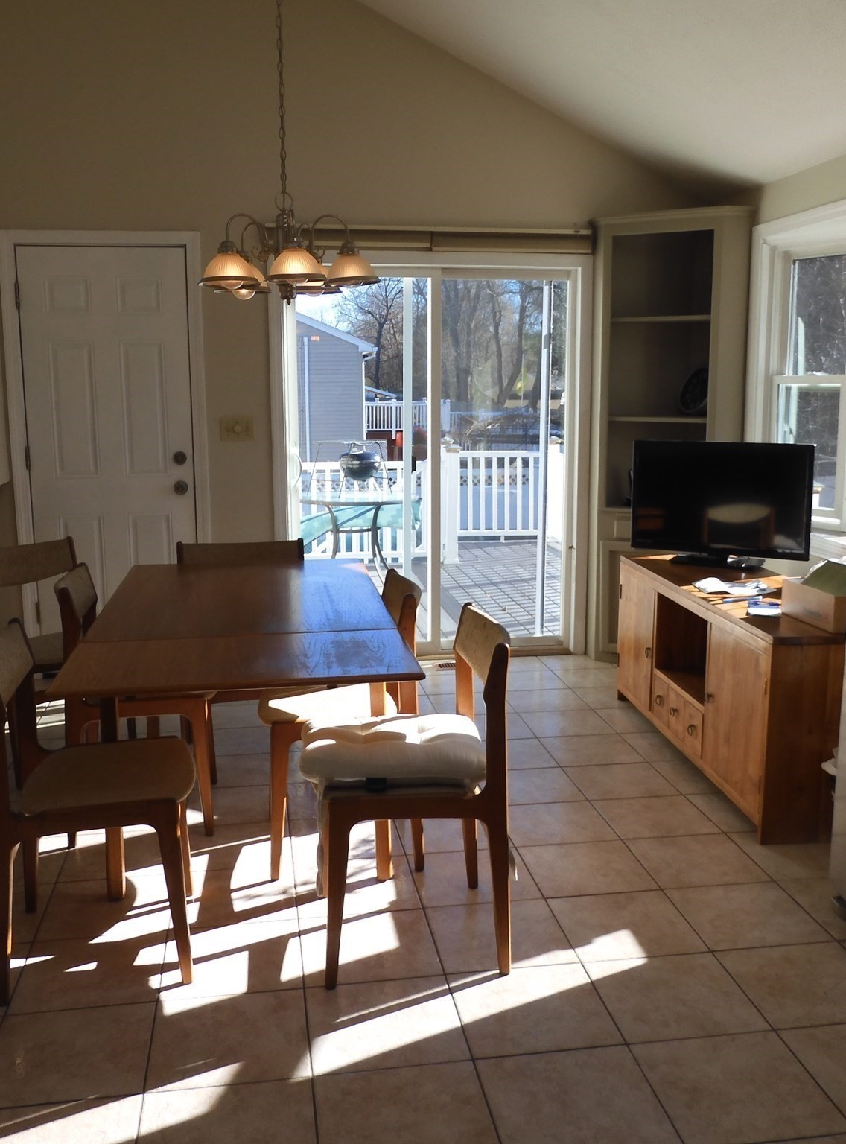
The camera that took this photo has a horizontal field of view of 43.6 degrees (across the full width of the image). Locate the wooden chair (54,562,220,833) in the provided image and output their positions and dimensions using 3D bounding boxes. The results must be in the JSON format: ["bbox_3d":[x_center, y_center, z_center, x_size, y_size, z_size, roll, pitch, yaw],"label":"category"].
[{"bbox_3d":[-0.916,0.406,3.474,0.480,0.810,0.485,-2,10,-11],"label":"wooden chair"}]

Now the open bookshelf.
[{"bbox_3d":[1.260,-0.637,5.362,0.759,2.225,0.476,7,13,35],"label":"open bookshelf"}]

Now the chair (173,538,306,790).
[{"bbox_3d":[-0.687,0.312,4.051,0.485,0.831,0.505,-2,10,-9],"label":"chair"}]

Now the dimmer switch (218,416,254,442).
[{"bbox_3d":[-0.911,-0.697,5.168,0.162,0.114,0.020,-2,10,-9],"label":"dimmer switch"}]

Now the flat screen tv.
[{"bbox_3d":[1.235,-0.280,4.413,0.742,0.514,0.190,6,12,29],"label":"flat screen tv"}]

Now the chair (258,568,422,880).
[{"bbox_3d":[-0.256,0.448,3.287,0.505,0.831,0.485,-1,10,-7],"label":"chair"}]

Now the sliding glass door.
[{"bbox_3d":[0.061,-0.547,5.415,1.477,2.015,0.110,-2,10,-9],"label":"sliding glass door"}]

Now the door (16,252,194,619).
[{"bbox_3d":[-1.498,-0.519,5.136,0.771,2.032,0.060,-2,10,-9],"label":"door"}]

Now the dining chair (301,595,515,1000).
[{"bbox_3d":[-0.045,0.547,2.736,0.505,0.831,0.485,-1,10,-7],"label":"dining chair"}]

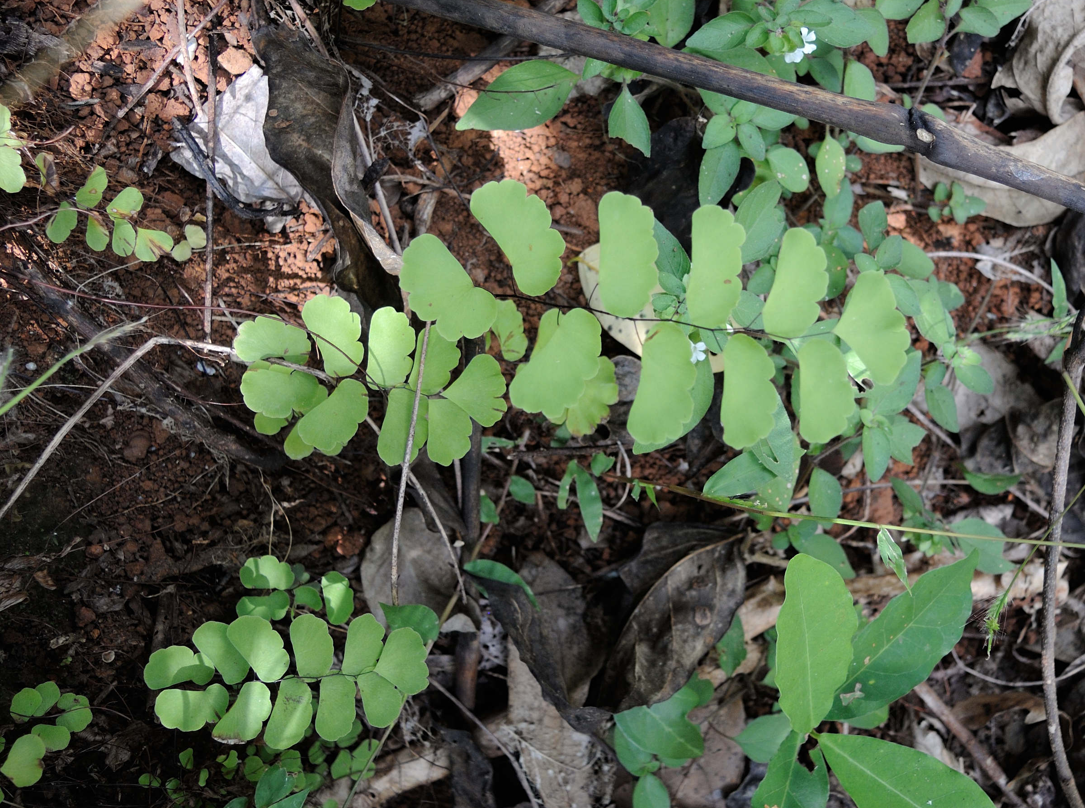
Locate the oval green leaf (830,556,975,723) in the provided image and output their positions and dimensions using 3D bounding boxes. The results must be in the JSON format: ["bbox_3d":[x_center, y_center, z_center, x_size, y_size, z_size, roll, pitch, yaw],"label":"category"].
[{"bbox_3d":[0.158,0.106,0.386,0.109,0.014,0.034,-42,81,-9],"label":"oval green leaf"}]

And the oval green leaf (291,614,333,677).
[{"bbox_3d":[-0.106,0.112,0.406,0.020,0.005,0.028,-6,78,2],"label":"oval green leaf"}]

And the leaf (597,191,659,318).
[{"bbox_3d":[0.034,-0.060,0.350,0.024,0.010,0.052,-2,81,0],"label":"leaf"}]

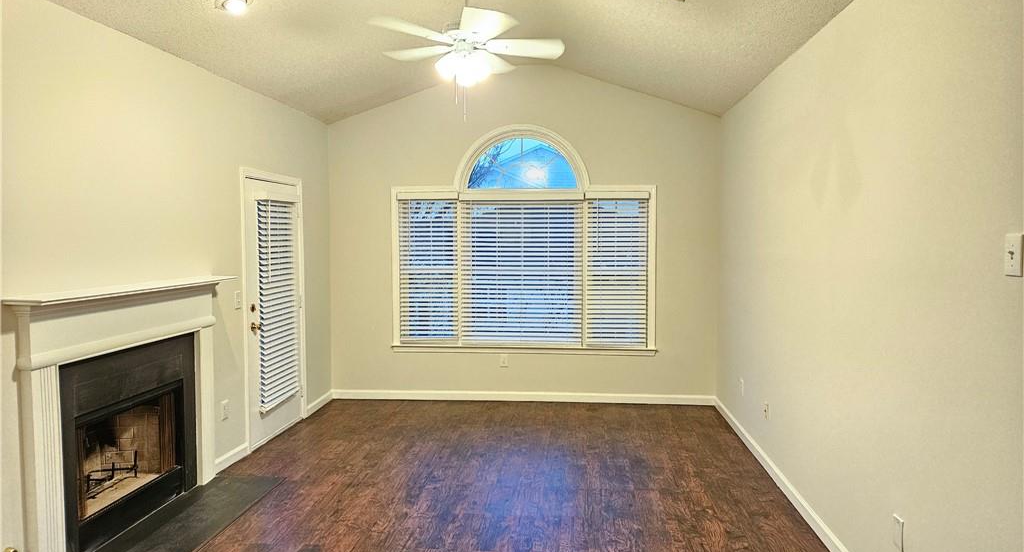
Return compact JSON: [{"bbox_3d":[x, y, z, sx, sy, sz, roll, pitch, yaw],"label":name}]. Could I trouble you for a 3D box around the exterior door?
[{"bbox_3d":[-1.866,0.255,5.367,0.055,1.980,0.915,0,3,6],"label":"exterior door"}]

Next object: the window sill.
[{"bbox_3d":[0.094,0.701,6.375,2.512,0.055,0.080,0,3,6],"label":"window sill"}]

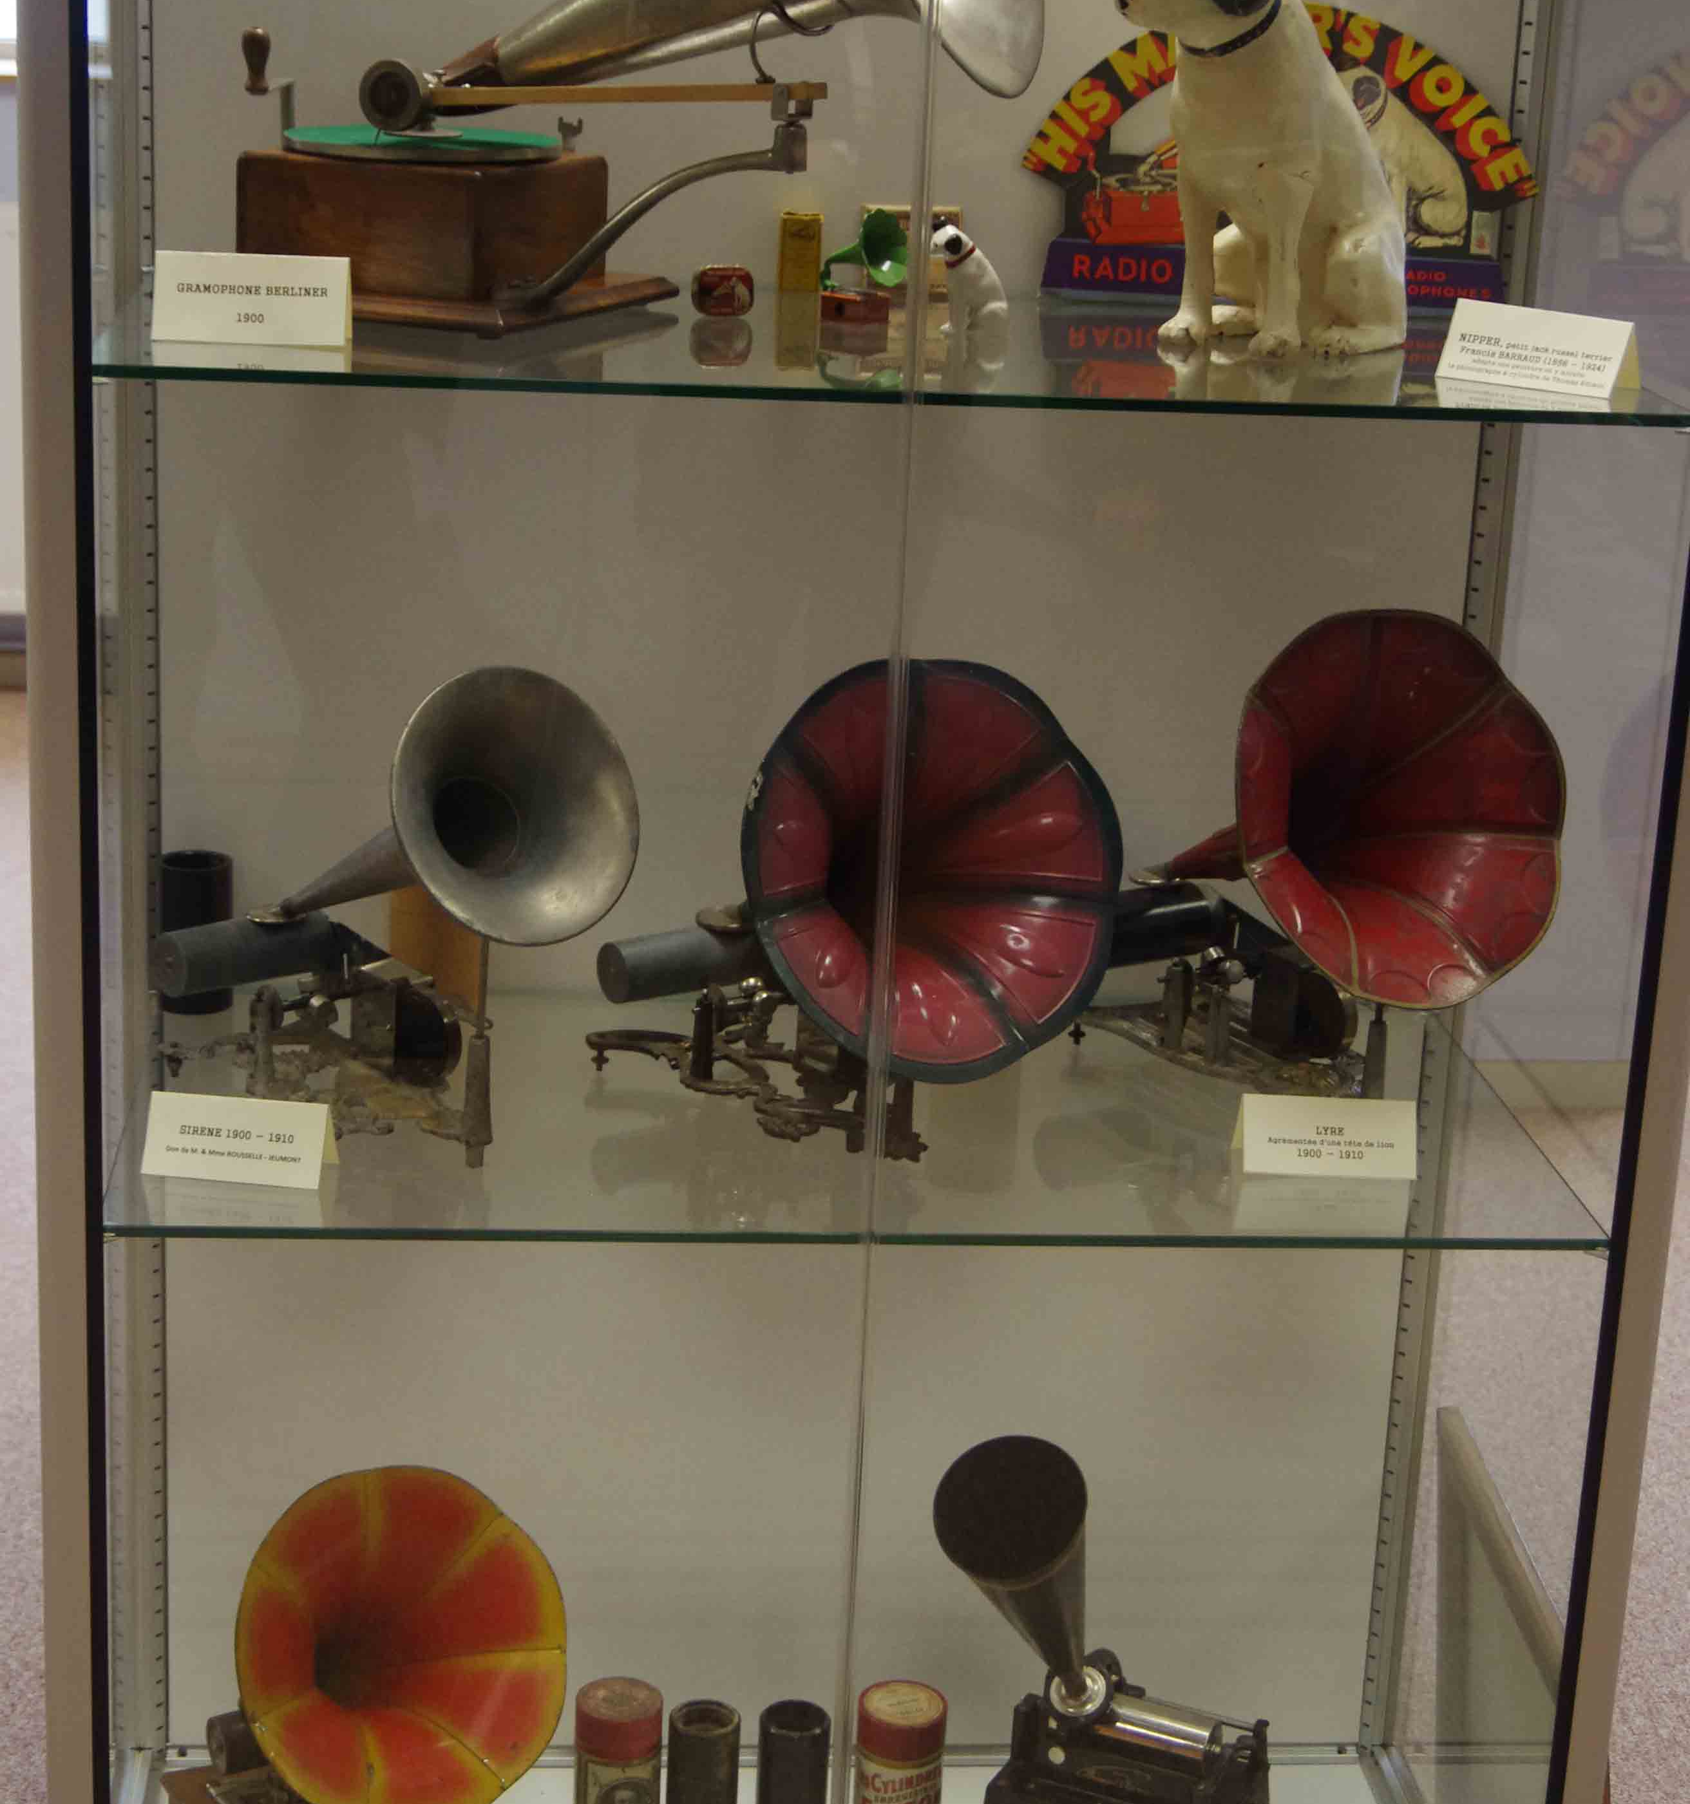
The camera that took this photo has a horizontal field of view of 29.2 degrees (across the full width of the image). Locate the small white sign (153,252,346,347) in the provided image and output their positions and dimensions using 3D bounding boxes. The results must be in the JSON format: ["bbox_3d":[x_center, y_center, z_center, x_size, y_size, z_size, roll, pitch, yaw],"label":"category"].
[{"bbox_3d":[-0.359,-0.365,1.966,0.117,0.053,0.040,2,15,-2],"label":"small white sign"}]

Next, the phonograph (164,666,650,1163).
[{"bbox_3d":[-0.312,-0.007,2.137,0.228,0.326,0.321,-12,21,-43],"label":"phonograph"}]

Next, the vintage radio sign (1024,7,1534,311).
[{"bbox_3d":[0.301,-0.517,2.248,0.355,0.212,0.025,2,15,-1],"label":"vintage radio sign"}]

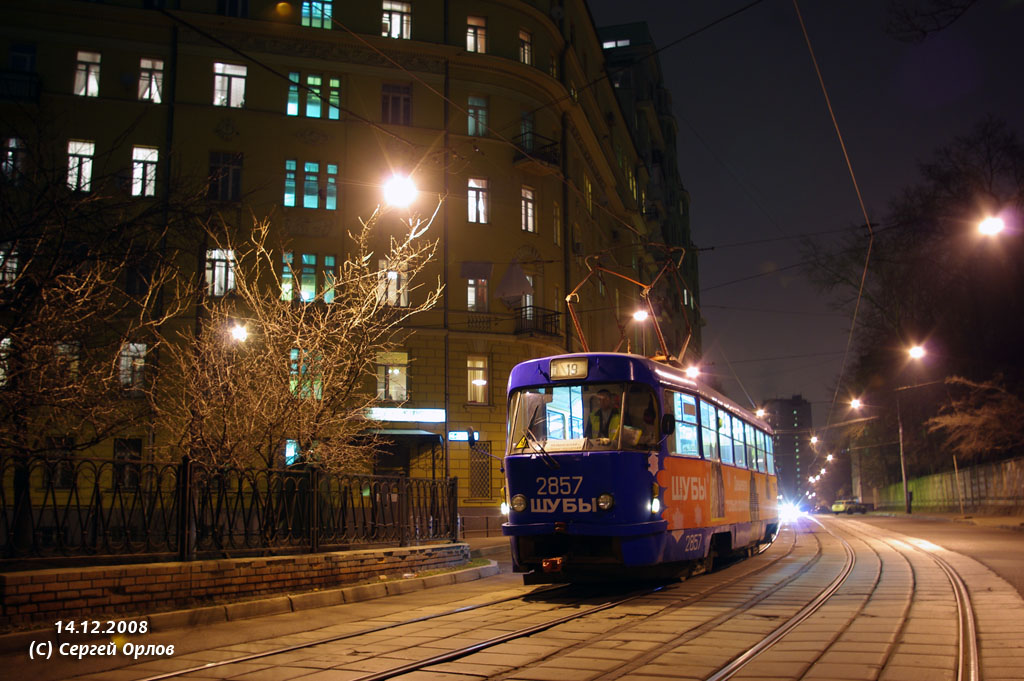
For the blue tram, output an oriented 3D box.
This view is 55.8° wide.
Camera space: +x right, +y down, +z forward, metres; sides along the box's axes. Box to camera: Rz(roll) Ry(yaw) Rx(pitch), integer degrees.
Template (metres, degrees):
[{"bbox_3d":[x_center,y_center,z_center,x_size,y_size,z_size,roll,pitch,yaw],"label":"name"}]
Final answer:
[{"bbox_3d":[3.293,2.721,18.691,2.500,3.060,14.200,-4,-10,21],"label":"blue tram"}]

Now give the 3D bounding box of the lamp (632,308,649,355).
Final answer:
[{"bbox_3d":[5.748,3.376,41.532,0.500,9.400,1.000,-4,-11,23],"label":"lamp"}]

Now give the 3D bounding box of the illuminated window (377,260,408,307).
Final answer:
[{"bbox_3d":[-4.543,-2.197,37.110,1.152,1.750,0.200,2,-10,-14],"label":"illuminated window"}]

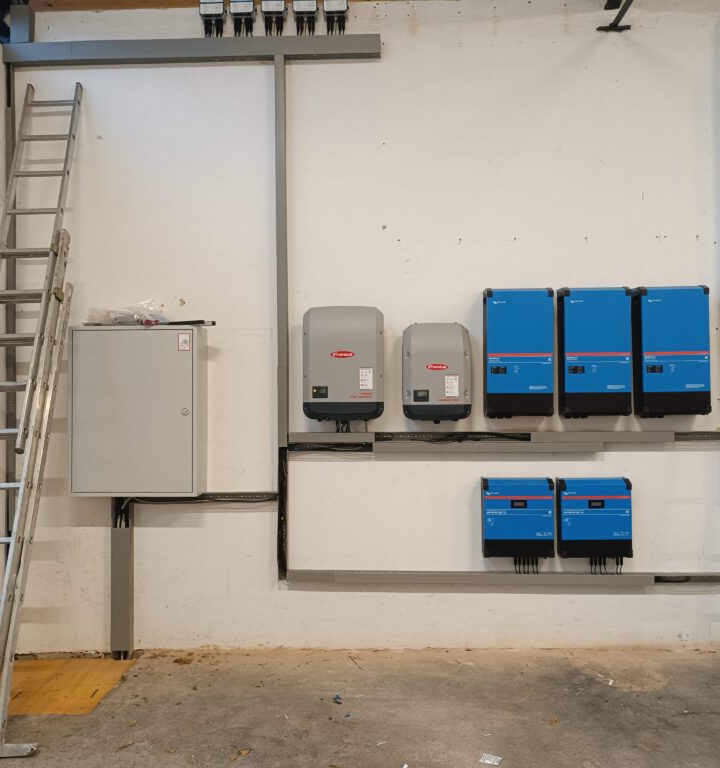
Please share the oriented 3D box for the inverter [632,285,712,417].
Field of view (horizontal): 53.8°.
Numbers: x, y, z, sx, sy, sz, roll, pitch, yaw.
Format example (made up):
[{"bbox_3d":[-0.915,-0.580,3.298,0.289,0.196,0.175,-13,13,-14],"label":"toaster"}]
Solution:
[{"bbox_3d":[1.947,-0.199,4.447,0.407,0.790,0.210,0,-1,2],"label":"inverter"}]

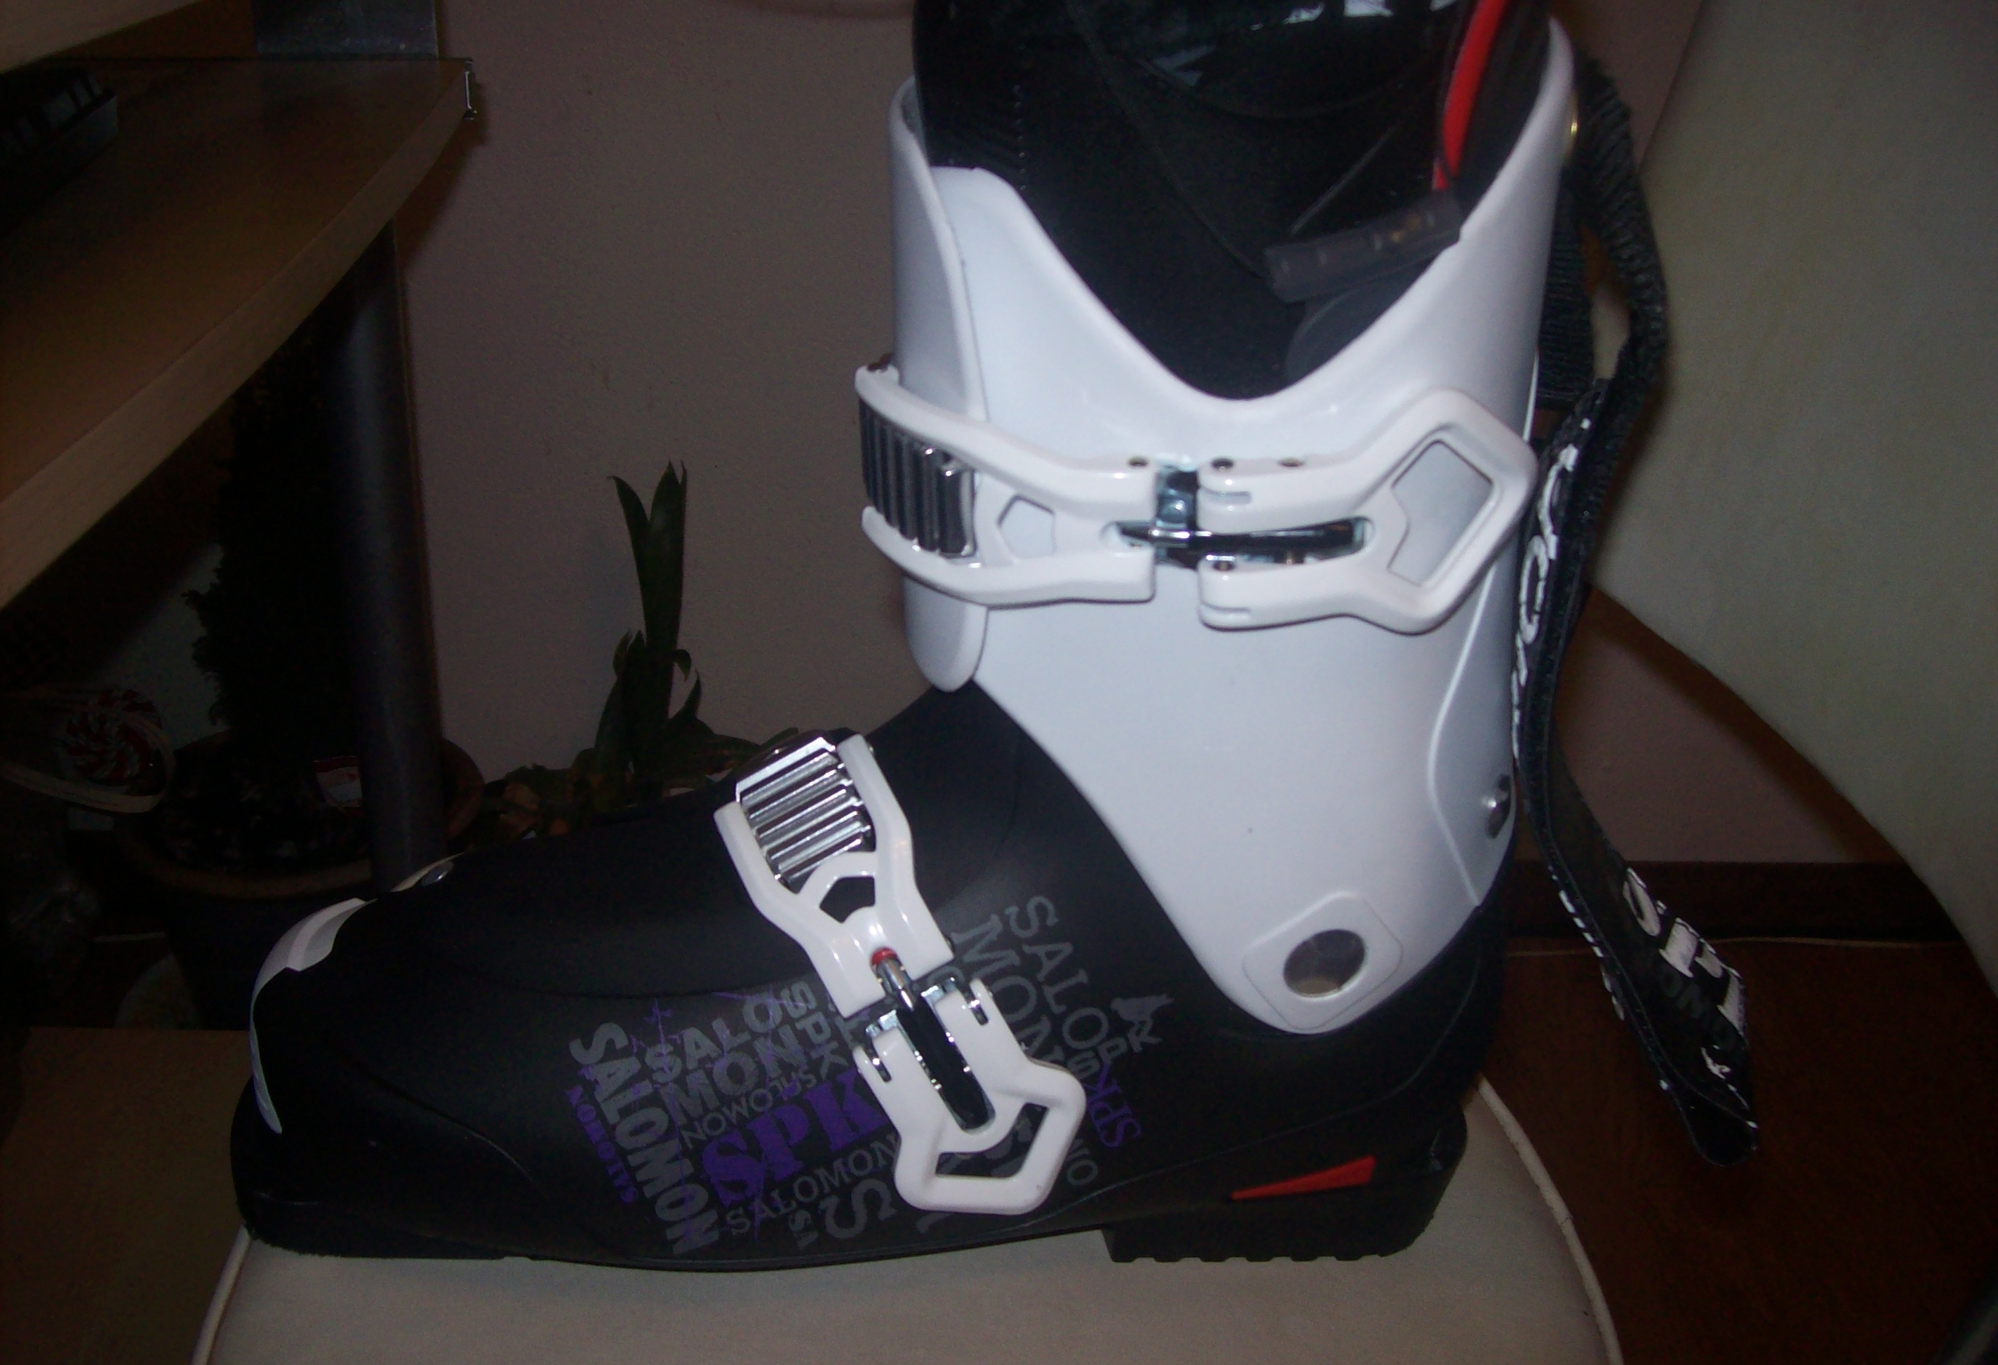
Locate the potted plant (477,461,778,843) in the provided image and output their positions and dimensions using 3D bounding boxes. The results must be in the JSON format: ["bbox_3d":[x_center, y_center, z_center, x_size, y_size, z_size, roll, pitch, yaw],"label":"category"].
[{"bbox_3d":[-0.233,0.050,1.424,0.210,0.430,0.200,1,22,0],"label":"potted plant"}]

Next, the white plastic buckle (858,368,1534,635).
[{"bbox_3d":[0.041,-0.040,0.445,0.148,0.055,0.078,1,22,0],"label":"white plastic buckle"}]

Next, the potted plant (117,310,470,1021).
[{"bbox_3d":[-0.448,-0.003,1.330,0.240,0.590,0.240,1,22,0],"label":"potted plant"}]

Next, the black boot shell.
[{"bbox_3d":[-0.038,0.062,0.518,0.326,0.148,0.115,1,22,-2],"label":"black boot shell"}]

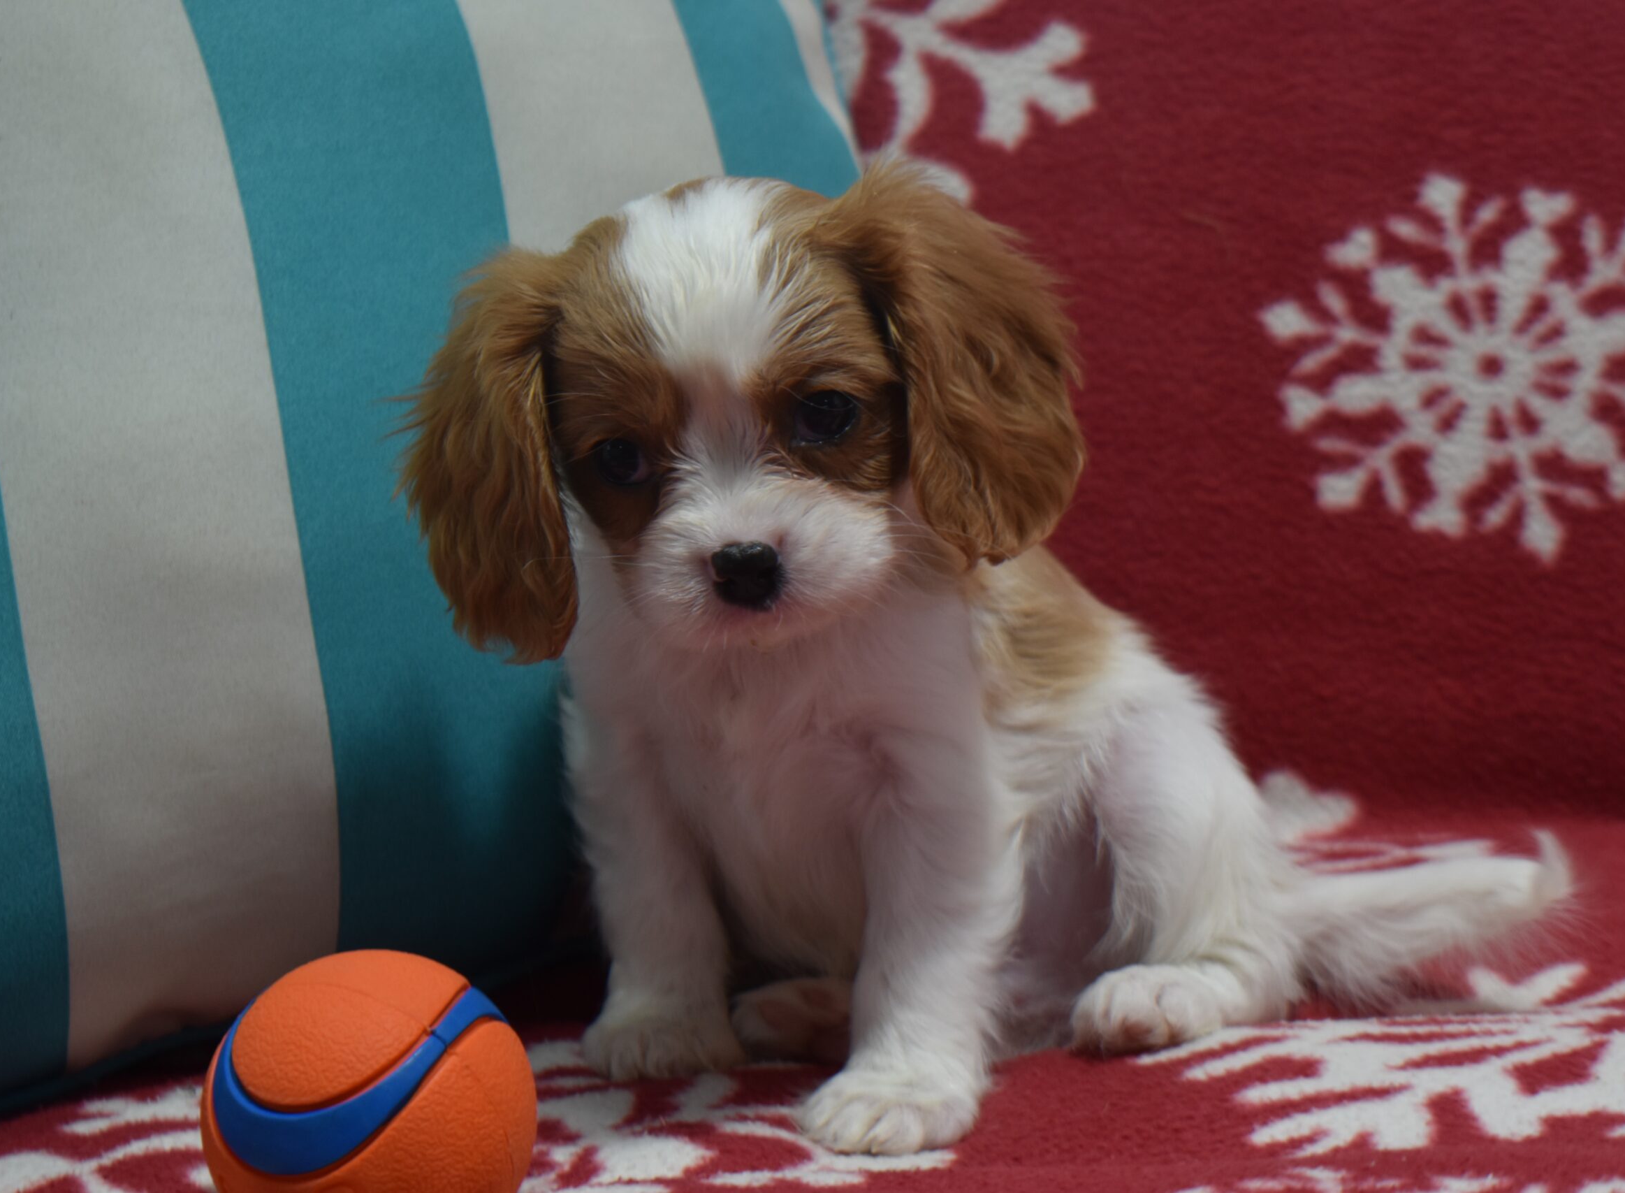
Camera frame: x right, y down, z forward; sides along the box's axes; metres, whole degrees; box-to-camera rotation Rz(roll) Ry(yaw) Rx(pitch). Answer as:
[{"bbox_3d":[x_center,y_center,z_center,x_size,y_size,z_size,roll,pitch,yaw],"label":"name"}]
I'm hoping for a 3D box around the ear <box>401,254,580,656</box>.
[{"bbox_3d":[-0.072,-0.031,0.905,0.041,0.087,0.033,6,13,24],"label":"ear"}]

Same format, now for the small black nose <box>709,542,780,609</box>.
[{"bbox_3d":[-0.014,-0.005,0.863,0.015,0.013,0.011,-9,14,9],"label":"small black nose"}]

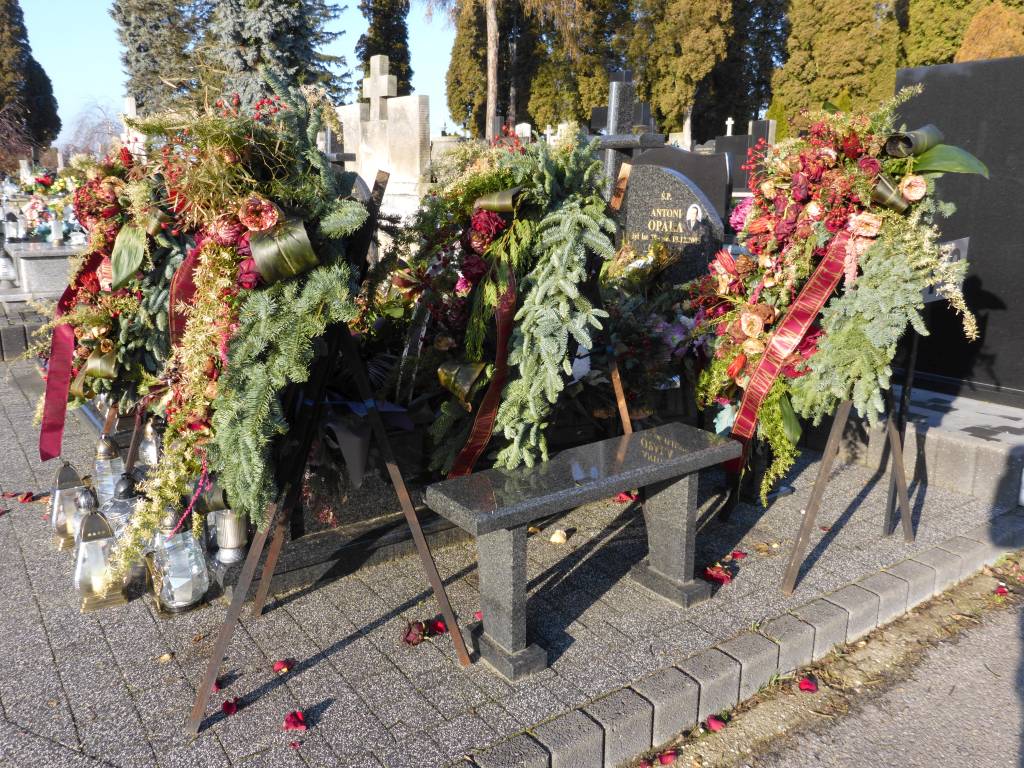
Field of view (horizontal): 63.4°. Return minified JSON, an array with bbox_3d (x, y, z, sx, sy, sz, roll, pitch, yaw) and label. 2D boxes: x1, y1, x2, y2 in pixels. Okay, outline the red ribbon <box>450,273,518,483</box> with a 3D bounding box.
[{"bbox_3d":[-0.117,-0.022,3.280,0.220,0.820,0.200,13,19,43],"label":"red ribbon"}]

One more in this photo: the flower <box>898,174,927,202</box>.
[{"bbox_3d":[1.073,-0.524,2.220,0.074,0.074,0.056,7,16,29],"label":"flower"}]

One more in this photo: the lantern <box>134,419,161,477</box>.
[{"bbox_3d":[-1.677,0.306,3.780,0.120,0.297,0.120,-7,15,-24],"label":"lantern"}]

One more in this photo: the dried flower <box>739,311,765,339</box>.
[{"bbox_3d":[0.732,-0.182,2.530,0.076,0.080,0.060,8,16,30],"label":"dried flower"}]

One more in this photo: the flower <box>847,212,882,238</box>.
[{"bbox_3d":[1.141,-0.516,2.680,0.110,0.095,0.075,6,16,25],"label":"flower"}]

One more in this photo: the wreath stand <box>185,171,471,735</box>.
[{"bbox_3d":[-0.475,0.137,2.185,0.720,1.366,0.620,-1,14,1],"label":"wreath stand"}]

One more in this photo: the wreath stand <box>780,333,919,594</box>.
[{"bbox_3d":[1.186,-0.054,2.885,0.690,1.350,0.620,-3,14,-7],"label":"wreath stand"}]

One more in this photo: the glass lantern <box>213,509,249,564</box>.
[{"bbox_3d":[-0.888,0.456,2.588,0.100,0.180,0.100,-6,15,-19],"label":"glass lantern"}]

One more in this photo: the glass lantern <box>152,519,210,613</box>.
[{"bbox_3d":[-0.986,0.498,2.422,0.165,0.304,0.165,-6,15,-22],"label":"glass lantern"}]

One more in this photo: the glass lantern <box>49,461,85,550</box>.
[{"bbox_3d":[-1.672,0.451,3.151,0.138,0.320,0.138,-7,15,-23],"label":"glass lantern"}]

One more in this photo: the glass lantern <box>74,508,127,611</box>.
[{"bbox_3d":[-1.351,0.557,2.709,0.138,0.320,0.138,-7,15,-23],"label":"glass lantern"}]

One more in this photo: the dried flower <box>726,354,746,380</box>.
[{"bbox_3d":[0.694,-0.051,2.560,0.058,0.076,0.052,10,17,36],"label":"dried flower"}]

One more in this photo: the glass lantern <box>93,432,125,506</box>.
[{"bbox_3d":[-1.732,0.366,3.513,0.130,0.310,0.130,-8,16,-27],"label":"glass lantern"}]

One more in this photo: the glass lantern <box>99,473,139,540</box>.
[{"bbox_3d":[-1.259,0.432,2.732,0.172,0.297,0.172,-7,15,-25],"label":"glass lantern"}]

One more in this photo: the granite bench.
[{"bbox_3d":[0.222,0.430,2.252,0.872,0.450,0.248,-11,17,-32],"label":"granite bench"}]

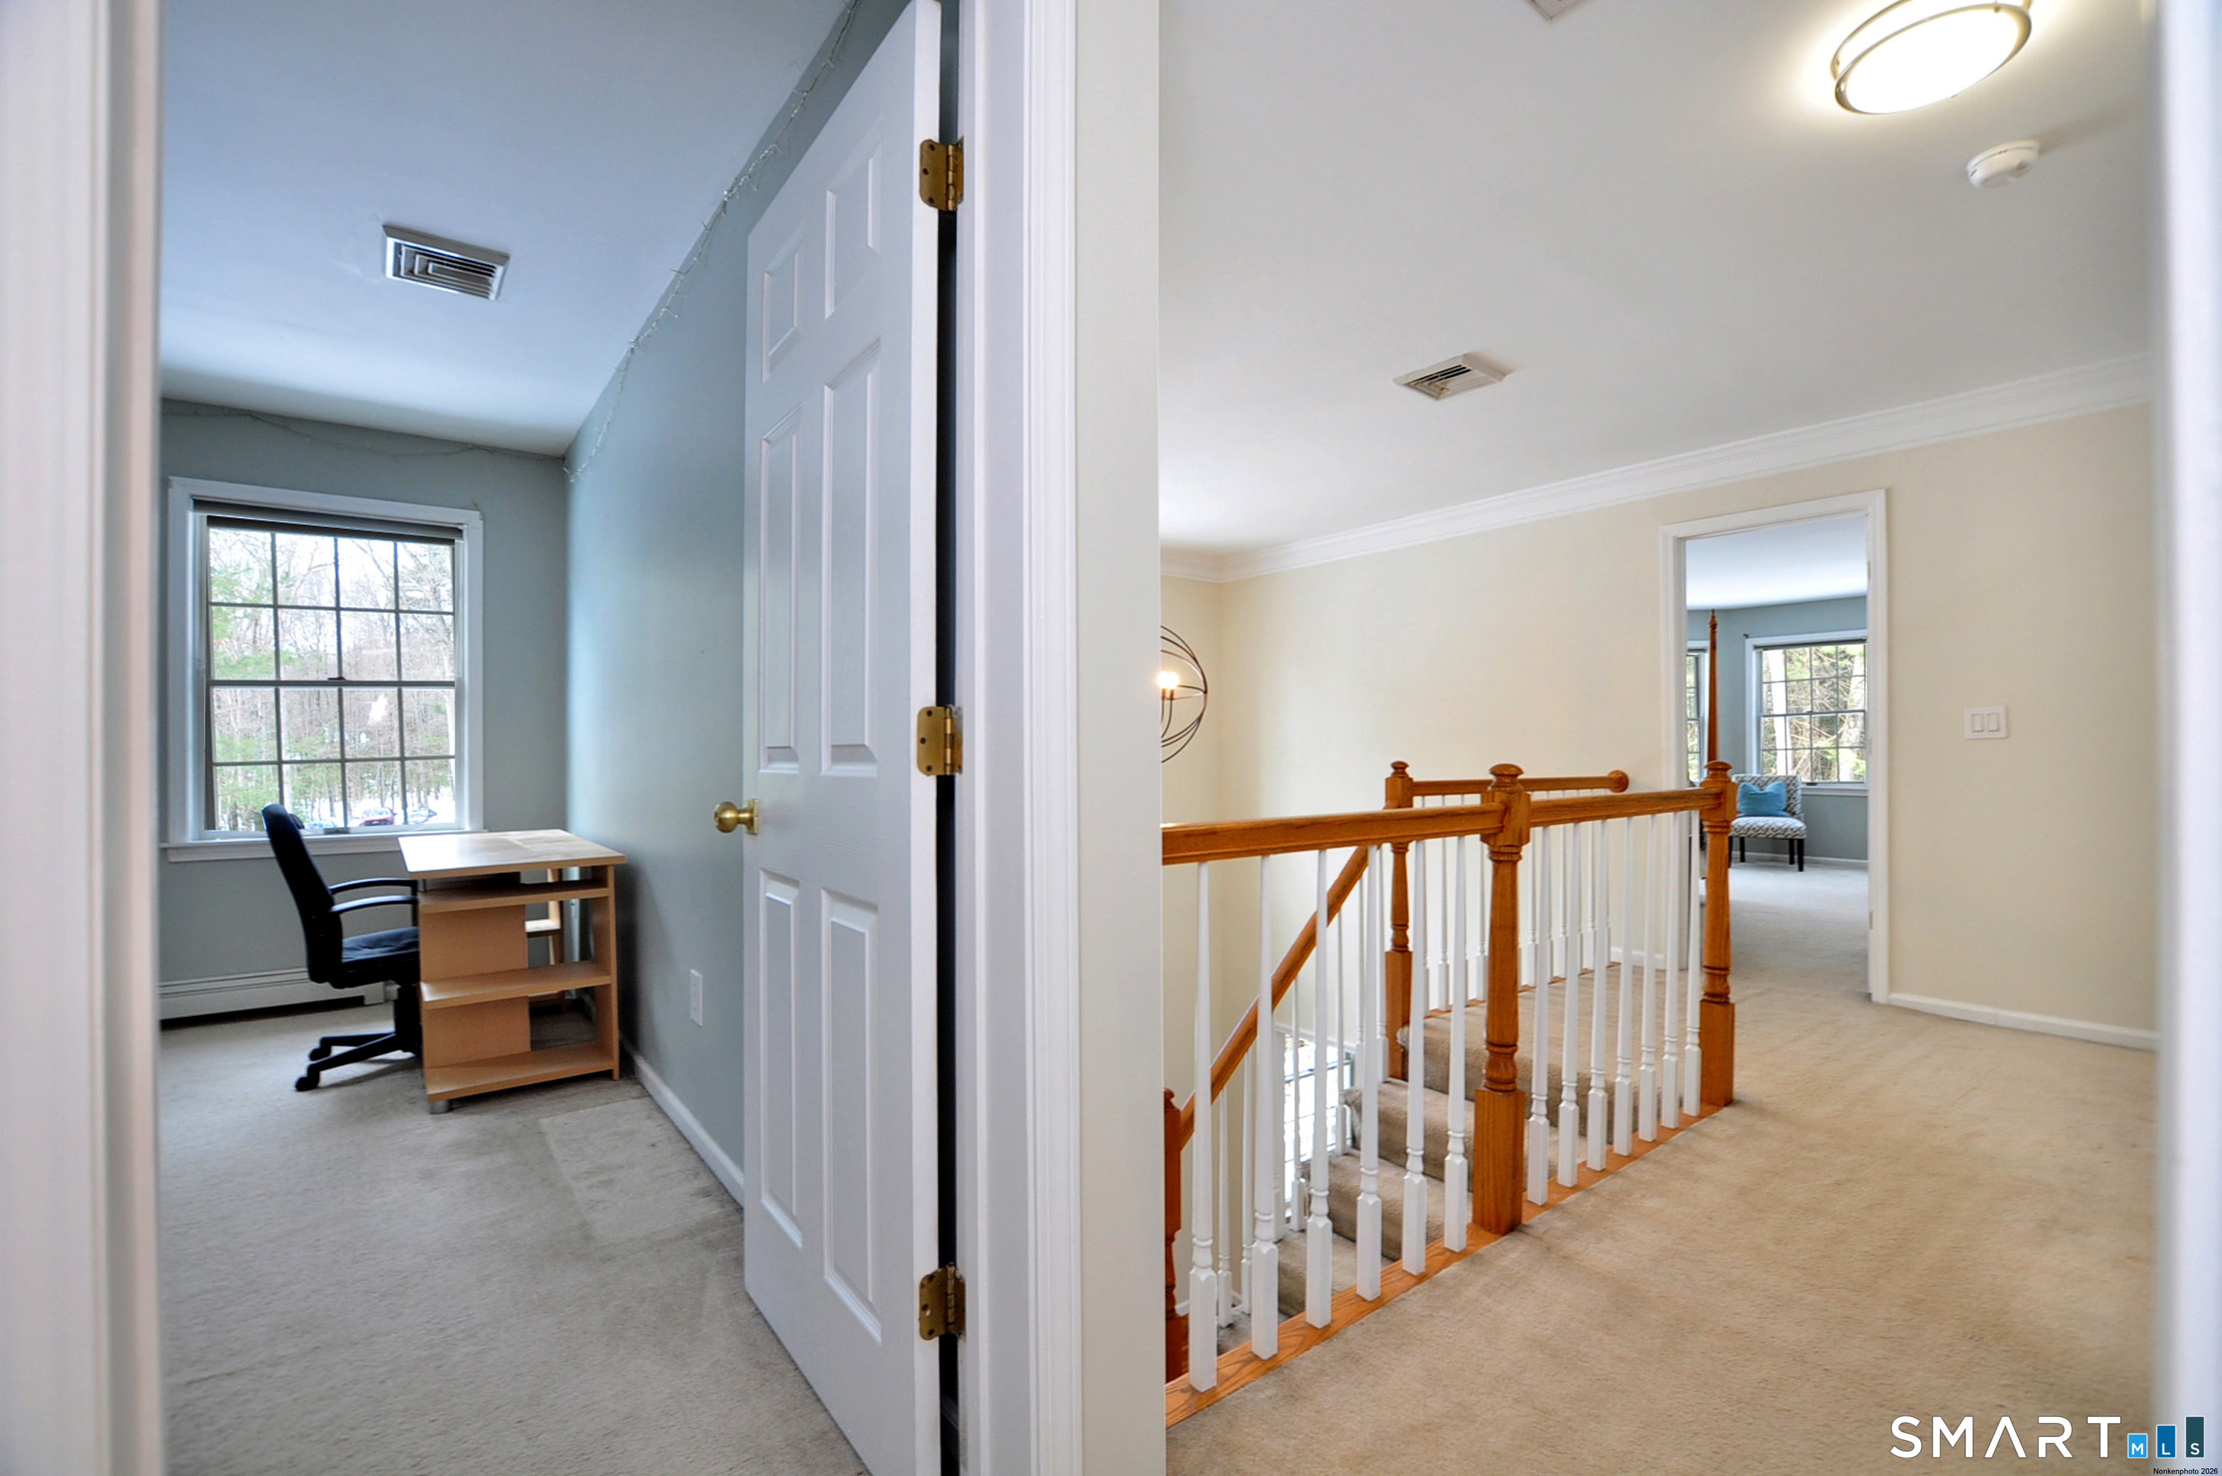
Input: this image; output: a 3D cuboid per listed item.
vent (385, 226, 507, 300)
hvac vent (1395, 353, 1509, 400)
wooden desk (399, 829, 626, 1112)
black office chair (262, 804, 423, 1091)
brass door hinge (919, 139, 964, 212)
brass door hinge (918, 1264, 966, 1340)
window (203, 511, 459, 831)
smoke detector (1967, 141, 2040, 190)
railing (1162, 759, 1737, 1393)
[{"bbox_3d":[-1.897,-1.332,2.634,0.280,0.030,0.335,0,0,-38],"label":"vent"},{"bbox_3d":[1.280,-1.332,3.428,0.280,0.030,0.335,0,0,-38],"label":"hvac vent"},{"bbox_3d":[-2.125,0.740,3.235,0.560,0.715,1.200,0,0,-38],"label":"wooden desk"},{"bbox_3d":[-2.430,0.657,3.148,0.650,0.880,0.600,0,0,-43],"label":"black office chair"},{"bbox_3d":[-0.220,-0.736,1.210,0.052,0.090,0.037,0,0,-38],"label":"brass door hinge"},{"bbox_3d":[-0.218,0.751,1.201,0.052,0.090,0.037,0,0,-38],"label":"brass door hinge"},{"bbox_3d":[-3.250,-0.240,3.896,0.850,1.325,0.100,0,0,-38],"label":"window"},{"bbox_3d":[2.095,-1.333,2.169,0.127,0.042,0.127,0,0,-38],"label":"smoke detector"},{"bbox_3d":[0.938,0.574,2.119,2.300,1.025,0.100,0,0,-38],"label":"railing"}]

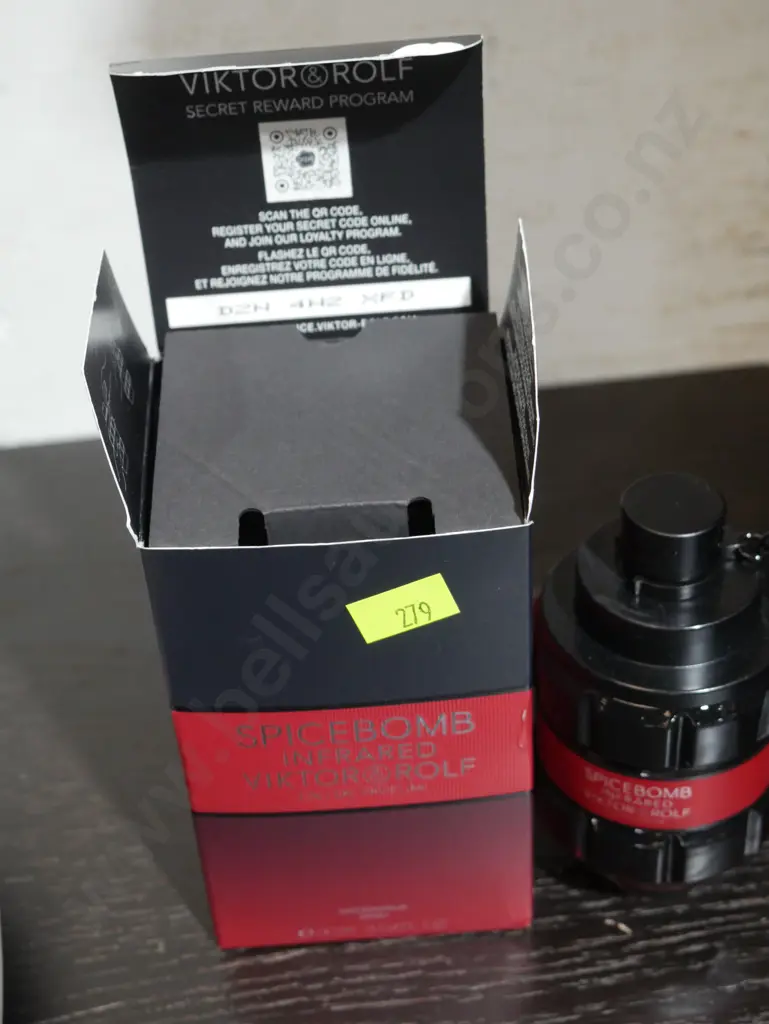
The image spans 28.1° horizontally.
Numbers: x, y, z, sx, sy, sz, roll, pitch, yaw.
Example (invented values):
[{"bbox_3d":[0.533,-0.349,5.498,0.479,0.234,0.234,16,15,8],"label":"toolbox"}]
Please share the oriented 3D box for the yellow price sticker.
[{"bbox_3d":[0.004,0.021,0.328,0.022,0.012,0.001,-20,36,12],"label":"yellow price sticker"}]

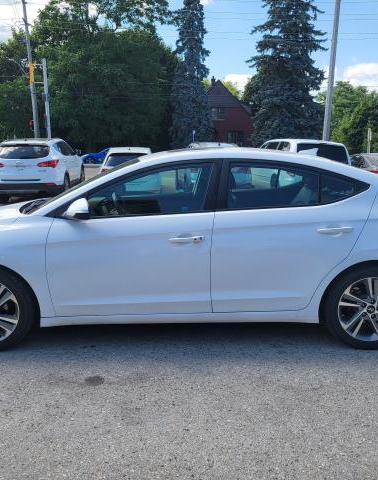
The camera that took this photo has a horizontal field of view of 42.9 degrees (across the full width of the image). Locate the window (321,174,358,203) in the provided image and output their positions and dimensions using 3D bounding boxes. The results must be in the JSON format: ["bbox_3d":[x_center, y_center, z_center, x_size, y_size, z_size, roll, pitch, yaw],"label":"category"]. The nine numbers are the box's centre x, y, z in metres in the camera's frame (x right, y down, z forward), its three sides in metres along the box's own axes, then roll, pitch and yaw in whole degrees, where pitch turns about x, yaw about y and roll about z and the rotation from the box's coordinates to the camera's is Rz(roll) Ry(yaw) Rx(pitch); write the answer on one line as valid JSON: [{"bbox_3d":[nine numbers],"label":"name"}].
[{"bbox_3d":[1.052,-0.349,3.338,0.260,0.210,0.040,0,-8,-2],"label":"window"}]

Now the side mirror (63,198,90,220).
[{"bbox_3d":[-0.737,-0.199,3.128,0.180,0.150,0.230,0,10,-1],"label":"side mirror"}]

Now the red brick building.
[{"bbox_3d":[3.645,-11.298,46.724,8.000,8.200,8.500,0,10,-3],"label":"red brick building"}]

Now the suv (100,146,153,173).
[{"bbox_3d":[-1.878,-2.310,16.193,1.780,1.550,4.300,-1,10,-4],"label":"suv"}]

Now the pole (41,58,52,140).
[{"bbox_3d":[-7.394,-6.334,25.276,0.240,6.200,0.240,0,10,0],"label":"pole"}]

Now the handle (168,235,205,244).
[{"bbox_3d":[-0.015,-0.011,3.227,0.240,0.050,0.055,0,10,-2],"label":"handle"}]

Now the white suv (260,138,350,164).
[{"bbox_3d":[3.338,-2.271,15.386,1.870,1.760,4.700,-1,10,-4],"label":"white suv"}]

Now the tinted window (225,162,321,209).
[{"bbox_3d":[0.593,-0.387,3.355,0.660,0.320,0.050,0,-2,-1],"label":"tinted window"}]

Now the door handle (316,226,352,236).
[{"bbox_3d":[1.000,-0.063,3.271,0.250,0.045,0.050,0,10,-1],"label":"door handle"}]

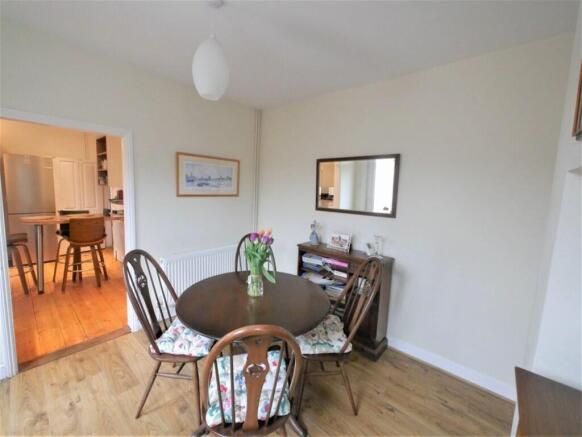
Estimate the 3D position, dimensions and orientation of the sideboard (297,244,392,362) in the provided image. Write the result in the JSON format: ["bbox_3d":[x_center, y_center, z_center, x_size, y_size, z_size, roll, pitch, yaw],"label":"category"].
[{"bbox_3d":[0.525,0.800,2.517,0.962,0.901,0.311,7,8,39],"label":"sideboard"}]

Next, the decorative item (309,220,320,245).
[{"bbox_3d":[0.281,0.181,2.767,0.100,0.255,0.090,7,8,39],"label":"decorative item"}]

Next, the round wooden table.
[{"bbox_3d":[-0.277,0.934,1.800,1.110,0.730,1.110,2,6,0],"label":"round wooden table"}]

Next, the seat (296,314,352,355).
[{"bbox_3d":[0.232,0.869,1.793,0.410,0.050,0.420,2,6,-4],"label":"seat"}]

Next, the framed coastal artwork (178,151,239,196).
[{"bbox_3d":[-0.989,-0.522,2.962,0.025,0.492,0.875,7,8,39],"label":"framed coastal artwork"}]

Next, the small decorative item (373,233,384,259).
[{"bbox_3d":[0.849,0.280,2.272,0.085,0.210,0.080,7,8,39],"label":"small decorative item"}]

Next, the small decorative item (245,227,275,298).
[{"bbox_3d":[-0.217,0.346,1.763,0.200,0.450,0.190,2,6,0],"label":"small decorative item"}]

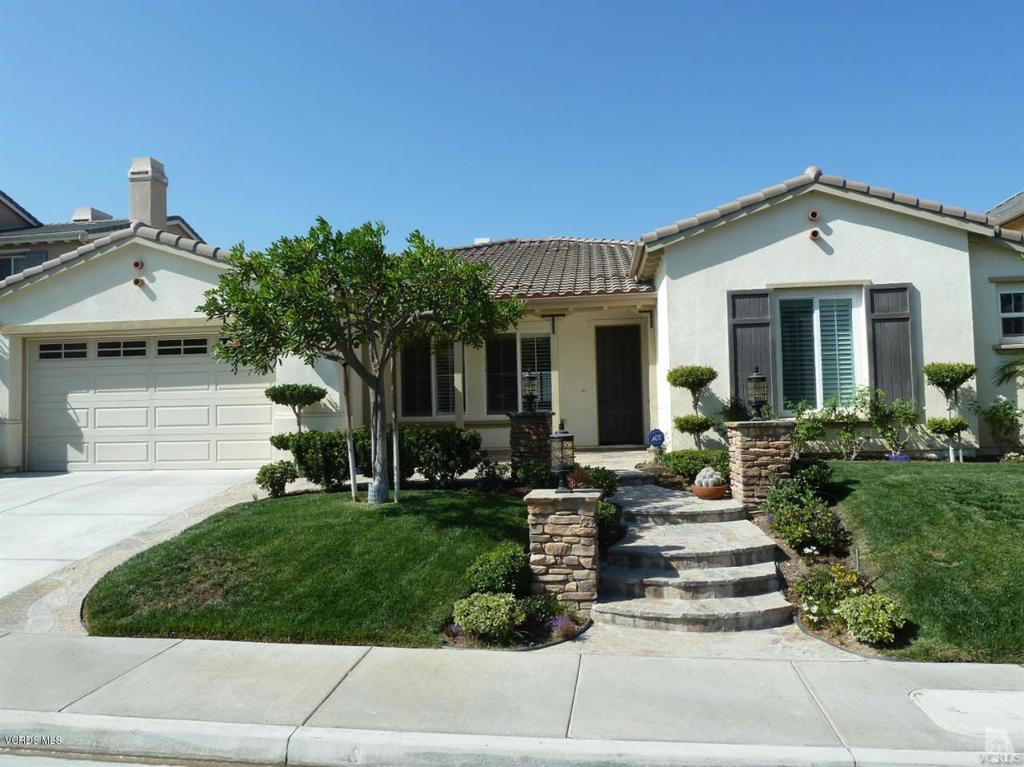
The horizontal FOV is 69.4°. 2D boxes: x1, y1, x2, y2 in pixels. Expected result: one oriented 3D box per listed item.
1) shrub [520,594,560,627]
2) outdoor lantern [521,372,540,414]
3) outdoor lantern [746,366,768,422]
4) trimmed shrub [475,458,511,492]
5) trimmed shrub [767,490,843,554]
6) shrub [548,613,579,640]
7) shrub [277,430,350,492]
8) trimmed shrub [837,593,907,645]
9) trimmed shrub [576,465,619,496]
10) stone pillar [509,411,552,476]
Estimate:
[{"bbox_3d":[0.202,1.832,5.980,0.364,0.283,0.400,-2,-2,8],"label":"shrub"},{"bbox_3d":[0.260,0.097,10.195,0.215,0.608,0.215,-2,-2,8],"label":"outdoor lantern"},{"bbox_3d":[2.949,0.127,8.933,0.280,0.652,0.280,-1,-2,4],"label":"outdoor lantern"},{"bbox_3d":[-0.260,1.226,9.850,0.480,0.453,0.460,-2,-2,8],"label":"trimmed shrub"},{"bbox_3d":[2.790,1.326,7.050,0.725,0.610,0.700,-2,-2,8],"label":"trimmed shrub"},{"bbox_3d":[0.383,1.793,5.510,0.224,0.170,0.220,-2,-2,8],"label":"shrub"},{"bbox_3d":[-2.725,1.076,10.200,1.049,0.856,0.950,-2,-2,8],"label":"shrub"},{"bbox_3d":[2.762,1.806,5.680,0.538,0.400,0.520,-2,-2,8],"label":"trimmed shrub"},{"bbox_3d":[1.134,1.306,9.750,0.541,0.475,0.480,-2,-2,8],"label":"trimmed shrub"},{"bbox_3d":[0.305,0.901,10.222,0.615,0.998,0.620,-2,-2,8],"label":"stone pillar"}]

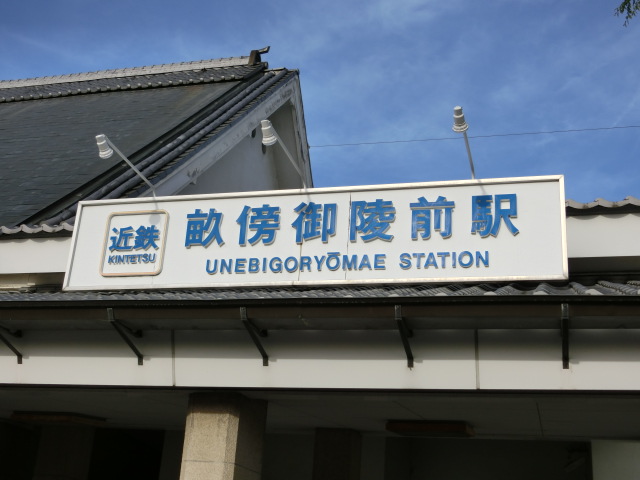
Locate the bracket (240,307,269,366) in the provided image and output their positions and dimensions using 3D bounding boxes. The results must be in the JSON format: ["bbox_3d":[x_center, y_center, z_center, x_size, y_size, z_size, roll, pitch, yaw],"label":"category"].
[{"bbox_3d":[-0.390,0.594,5.045,0.037,0.265,0.457,-2,-20,16],"label":"bracket"}]

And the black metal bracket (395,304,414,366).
[{"bbox_3d":[0.491,0.563,4.788,0.037,0.265,0.457,-2,-20,16],"label":"black metal bracket"}]

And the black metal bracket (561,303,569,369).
[{"bbox_3d":[1.341,0.533,4.539,0.037,0.265,0.457,-2,-20,16],"label":"black metal bracket"}]

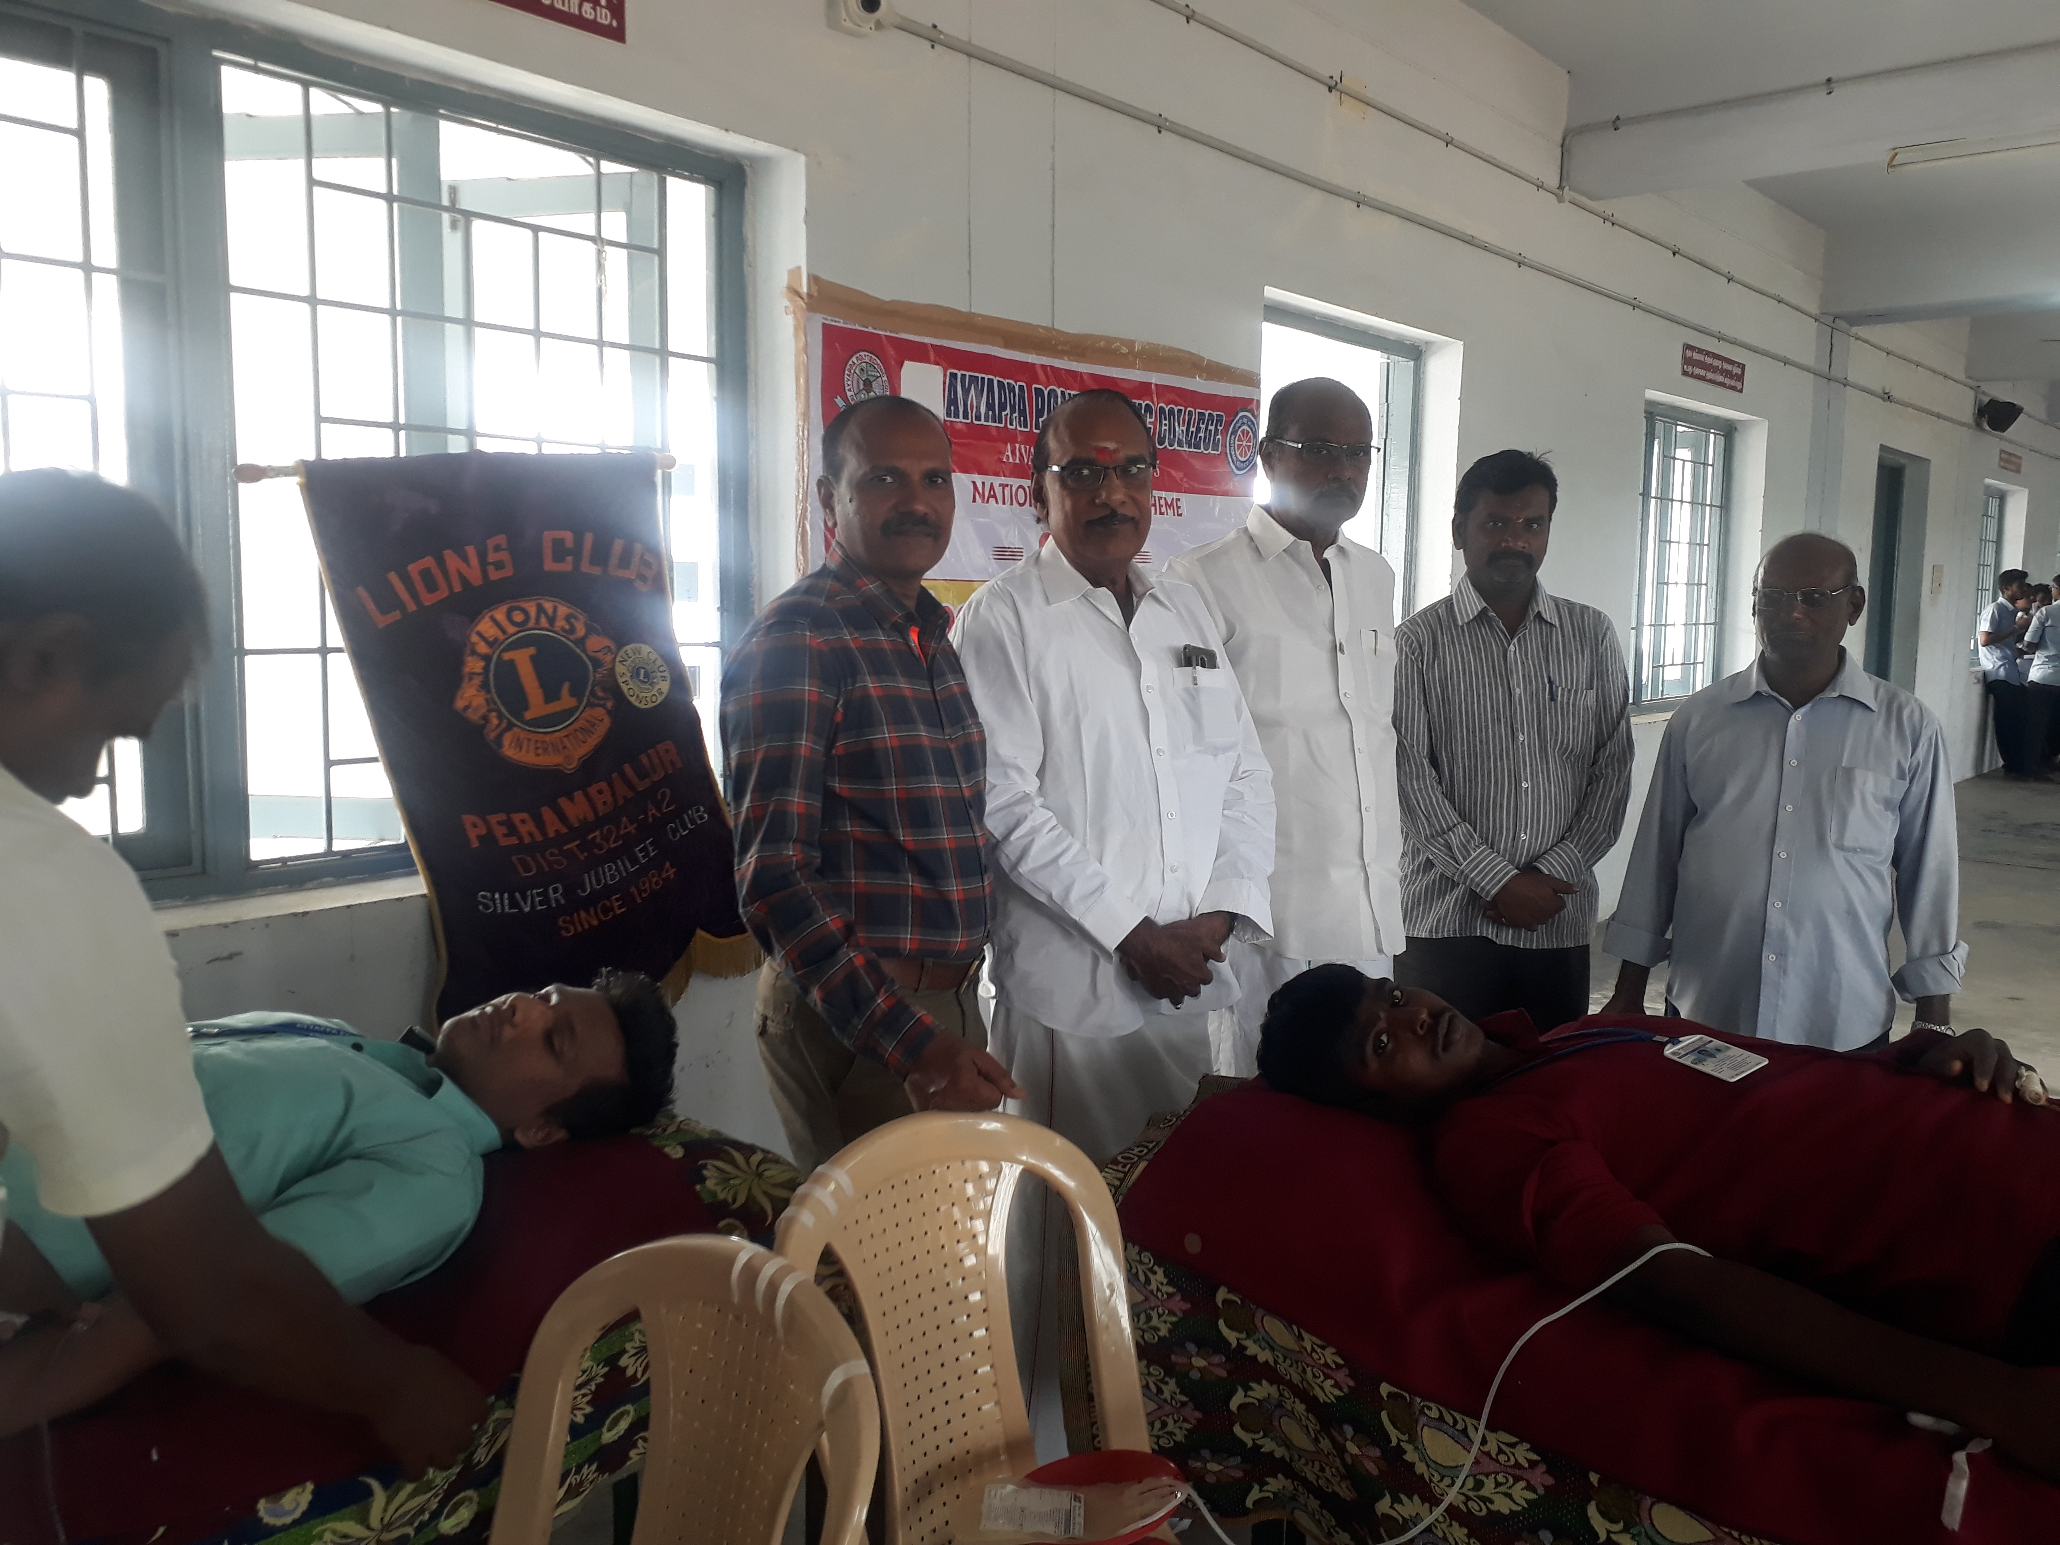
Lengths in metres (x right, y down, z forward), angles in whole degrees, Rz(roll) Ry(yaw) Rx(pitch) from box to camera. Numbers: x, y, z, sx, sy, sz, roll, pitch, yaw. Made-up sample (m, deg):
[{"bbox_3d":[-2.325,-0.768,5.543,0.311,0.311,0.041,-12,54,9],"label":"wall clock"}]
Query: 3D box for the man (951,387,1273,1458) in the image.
[{"bbox_3d":[0.103,0.324,2.273,0.490,1.700,0.360,-2,7,-22],"label":"man"}]

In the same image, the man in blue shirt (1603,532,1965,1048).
[{"bbox_3d":[1.337,0.343,2.924,0.580,1.540,0.360,4,7,28],"label":"man in blue shirt"}]

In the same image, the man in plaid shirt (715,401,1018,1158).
[{"bbox_3d":[-0.219,0.348,2.152,0.420,1.673,0.500,6,9,42],"label":"man in plaid shirt"}]

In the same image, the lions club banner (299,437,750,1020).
[{"bbox_3d":[-0.866,-0.017,3.009,0.080,1.180,0.760,6,18,41],"label":"lions club banner"}]

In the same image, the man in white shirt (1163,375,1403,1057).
[{"bbox_3d":[0.377,0.276,2.516,0.470,1.747,0.320,-3,7,-30],"label":"man in white shirt"}]

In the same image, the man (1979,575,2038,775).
[{"bbox_3d":[8.130,-0.825,13.323,0.400,1.700,0.470,3,7,24],"label":"man"}]

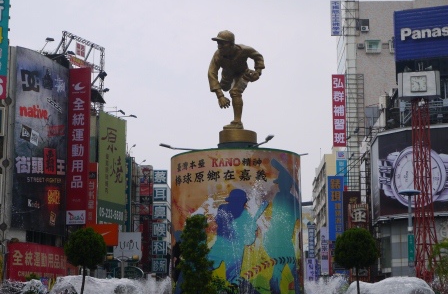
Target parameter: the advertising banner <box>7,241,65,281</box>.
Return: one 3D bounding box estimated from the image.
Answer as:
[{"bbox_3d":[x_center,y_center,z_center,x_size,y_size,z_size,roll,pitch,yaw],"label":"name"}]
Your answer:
[{"bbox_3d":[-11.472,7.263,61.102,0.250,2.315,7.533,-2,-9,16],"label":"advertising banner"}]

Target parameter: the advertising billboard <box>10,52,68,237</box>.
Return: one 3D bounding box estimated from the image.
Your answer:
[{"bbox_3d":[-11.145,-0.303,60.229,0.550,10.800,5.500,-3,-9,22],"label":"advertising billboard"}]

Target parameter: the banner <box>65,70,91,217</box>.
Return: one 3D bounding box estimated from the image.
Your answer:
[{"bbox_3d":[-9.025,-0.103,61.211,1.353,9.725,0.350,-3,-9,22],"label":"banner"}]

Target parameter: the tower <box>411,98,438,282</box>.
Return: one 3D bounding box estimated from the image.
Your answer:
[{"bbox_3d":[9.845,2.974,48.099,1.150,10.800,1.150,-2,-9,12],"label":"tower"}]

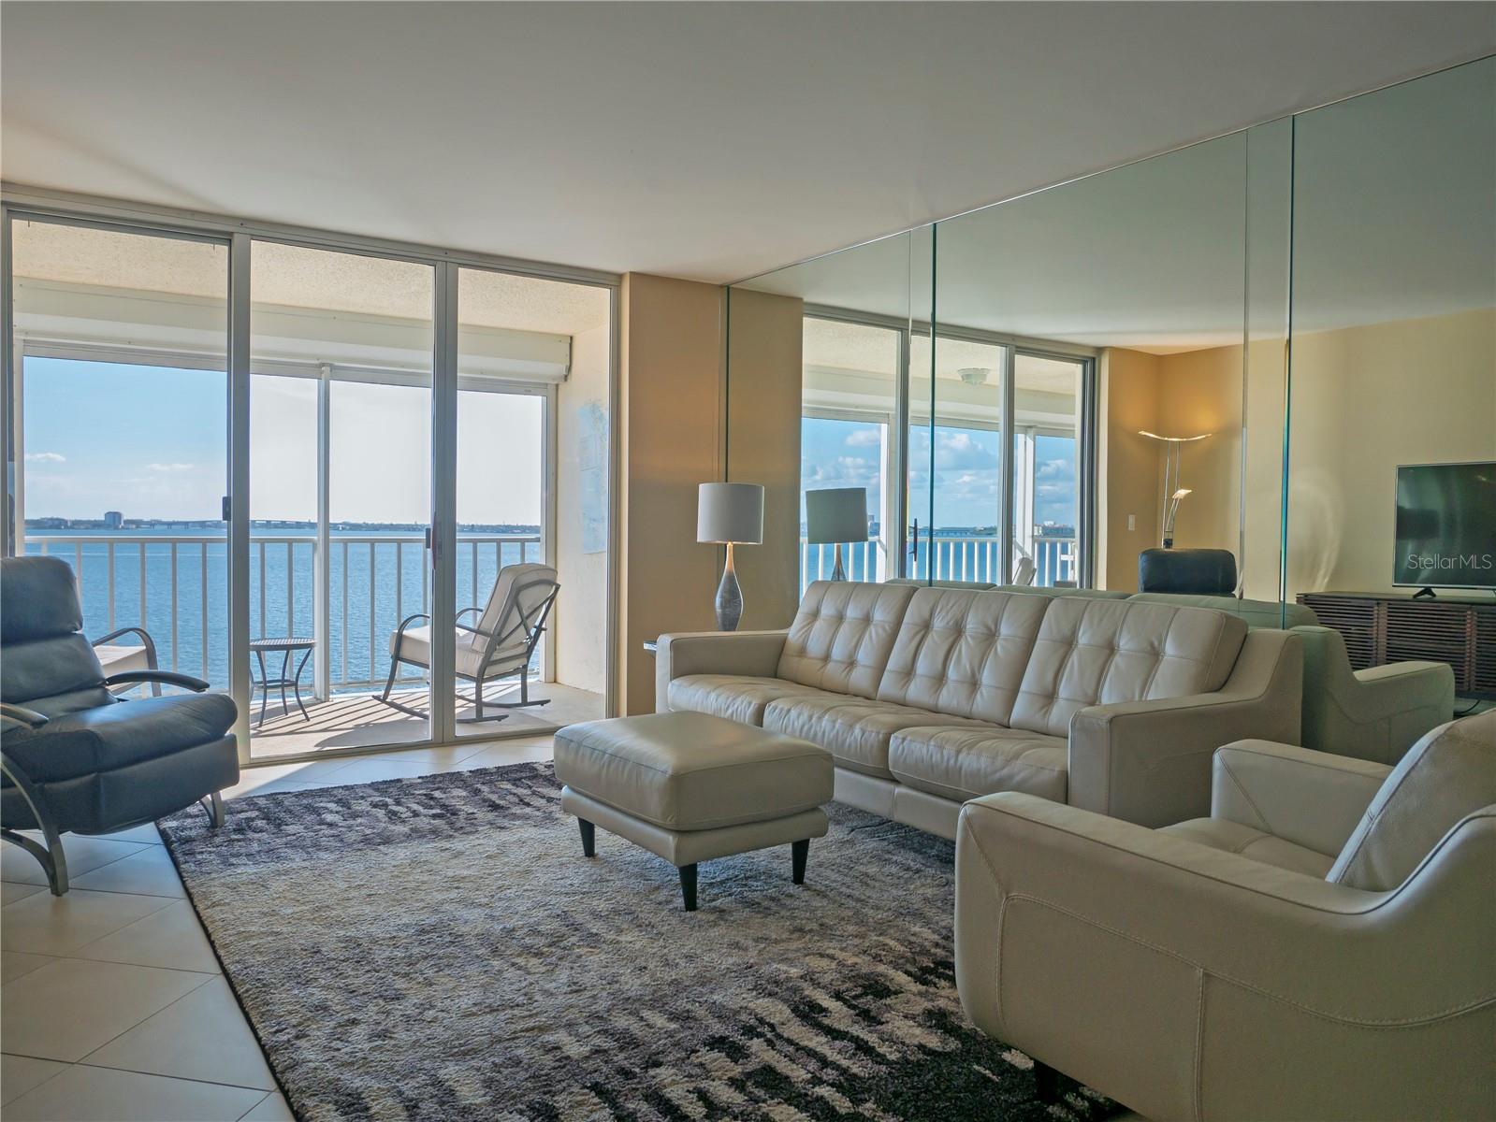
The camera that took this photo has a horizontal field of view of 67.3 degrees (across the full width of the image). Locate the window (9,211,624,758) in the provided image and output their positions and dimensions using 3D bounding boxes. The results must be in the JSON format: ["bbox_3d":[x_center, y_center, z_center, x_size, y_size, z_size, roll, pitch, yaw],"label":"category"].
[{"bbox_3d":[-1.840,-0.265,5.249,2.740,2.340,0.110,-1,2,-35],"label":"window"}]

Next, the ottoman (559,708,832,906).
[{"bbox_3d":[-0.184,0.750,3.483,0.545,0.440,0.755,-1,2,-35],"label":"ottoman"}]

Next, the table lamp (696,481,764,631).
[{"bbox_3d":[-0.090,0.000,5.676,0.330,0.780,0.330,0,2,0],"label":"table lamp"}]

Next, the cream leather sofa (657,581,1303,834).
[{"bbox_3d":[0.671,0.539,4.284,0.950,0.840,2.415,-1,2,-35],"label":"cream leather sofa"}]

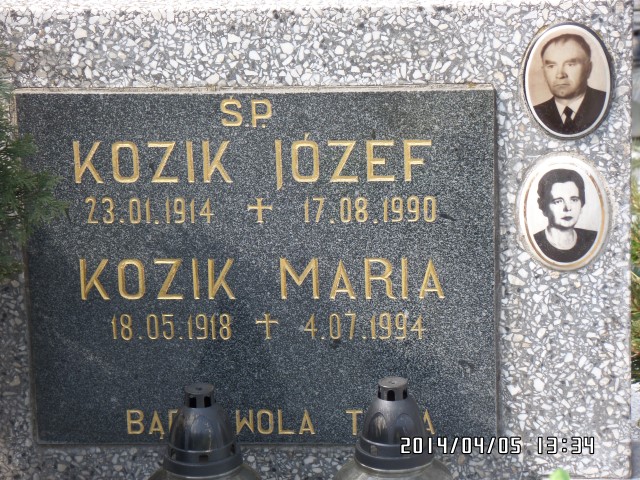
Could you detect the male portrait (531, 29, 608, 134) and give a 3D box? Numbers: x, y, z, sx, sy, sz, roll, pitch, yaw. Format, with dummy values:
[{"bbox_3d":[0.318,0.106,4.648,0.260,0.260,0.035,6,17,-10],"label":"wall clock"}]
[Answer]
[{"bbox_3d":[0.249,-0.156,2.603,0.080,0.108,0.010,0,16,5],"label":"male portrait"}]

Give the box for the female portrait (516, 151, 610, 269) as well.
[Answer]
[{"bbox_3d":[0.247,-0.028,2.644,0.092,0.122,0.013,0,16,5],"label":"female portrait"}]

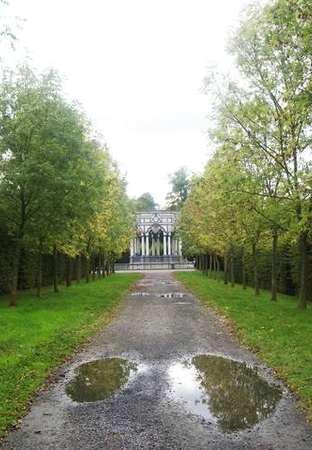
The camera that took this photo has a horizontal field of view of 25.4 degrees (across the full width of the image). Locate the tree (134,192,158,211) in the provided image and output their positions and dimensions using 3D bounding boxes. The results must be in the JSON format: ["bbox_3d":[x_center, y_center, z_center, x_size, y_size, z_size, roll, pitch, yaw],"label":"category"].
[{"bbox_3d":[-1.800,0.300,112.000,5.500,11.800,5.500,0,-3,0],"label":"tree"}]

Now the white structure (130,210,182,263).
[{"bbox_3d":[0.059,1.360,82.000,6.100,6.200,5.200,0,-3,0],"label":"white structure"}]

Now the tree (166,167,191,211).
[{"bbox_3d":[3.600,-1.500,112.000,5.500,16.000,5.500,0,-3,0],"label":"tree"}]

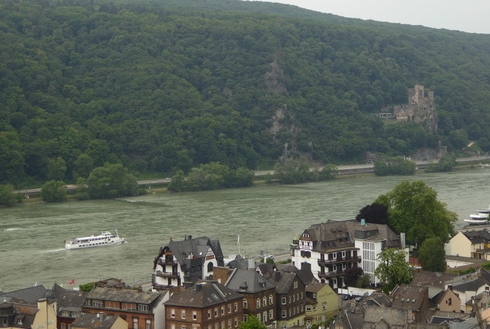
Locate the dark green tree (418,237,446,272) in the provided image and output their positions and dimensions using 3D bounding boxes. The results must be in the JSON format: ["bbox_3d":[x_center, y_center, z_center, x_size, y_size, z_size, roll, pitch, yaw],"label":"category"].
[{"bbox_3d":[54.510,26.640,267.000,7.980,10.600,8.000,0,2,0],"label":"dark green tree"}]

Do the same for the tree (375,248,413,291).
[{"bbox_3d":[37.370,26.690,231.000,9.420,11.430,9.000,0,2,0],"label":"tree"}]

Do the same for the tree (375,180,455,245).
[{"bbox_3d":[58.490,18.330,315.000,27.920,25.010,26.000,0,2,0],"label":"tree"}]

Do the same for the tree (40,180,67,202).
[{"bbox_3d":[-133.970,18.760,645.000,18.240,15.780,17.000,0,2,0],"label":"tree"}]

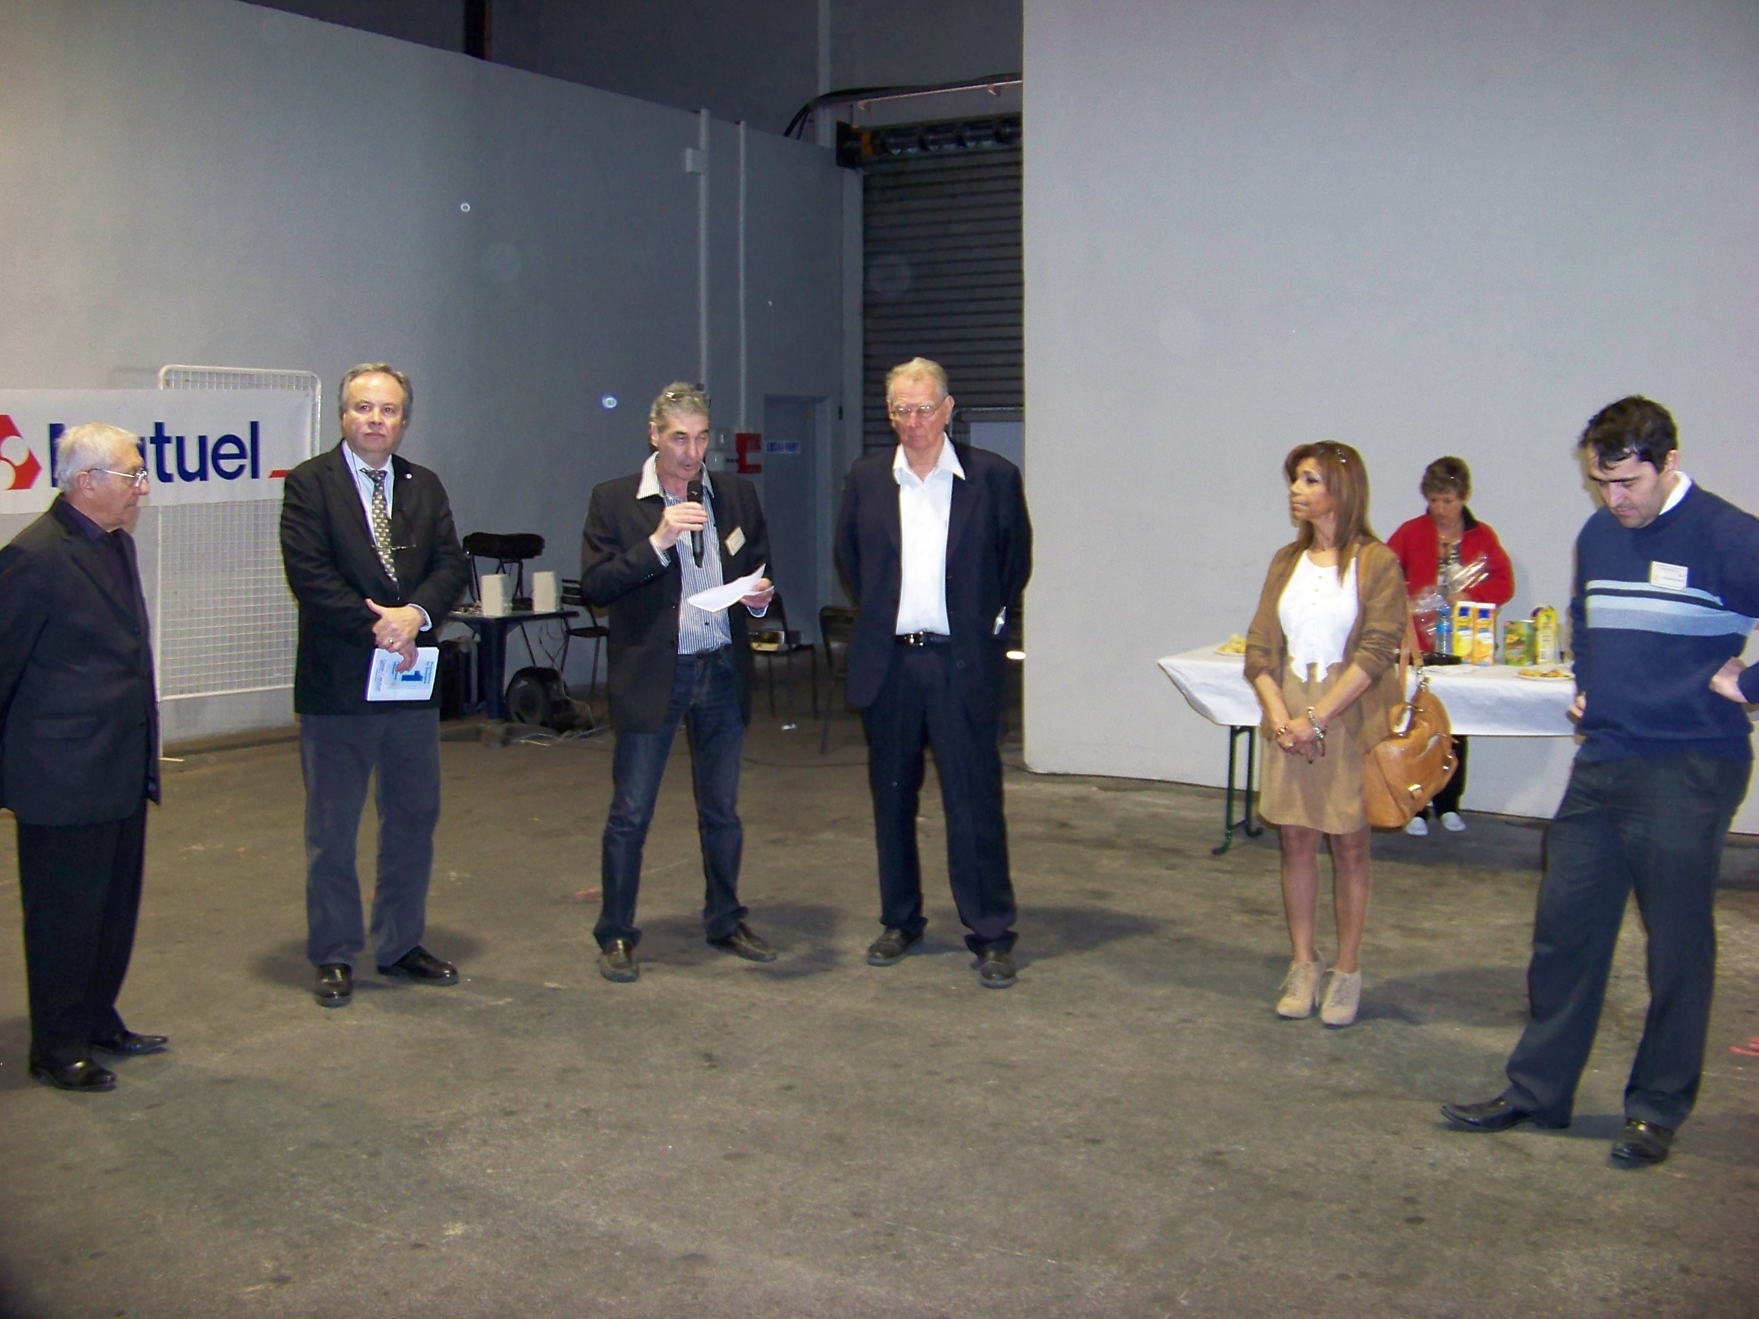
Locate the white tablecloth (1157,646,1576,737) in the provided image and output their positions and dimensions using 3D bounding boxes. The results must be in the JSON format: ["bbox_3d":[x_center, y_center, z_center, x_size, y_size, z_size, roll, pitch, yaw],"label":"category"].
[{"bbox_3d":[2.210,0.136,6.863,2.160,0.240,0.830,3,7,28],"label":"white tablecloth"}]

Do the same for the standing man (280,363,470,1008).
[{"bbox_3d":[-1.455,0.049,5.304,0.550,1.805,0.410,-3,7,-27],"label":"standing man"}]

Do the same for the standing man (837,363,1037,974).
[{"bbox_3d":[0.185,0.011,5.501,0.580,1.840,0.430,1,6,14],"label":"standing man"}]

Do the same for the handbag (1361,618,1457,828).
[{"bbox_3d":[1.455,0.169,5.045,0.190,0.580,0.340,5,8,40],"label":"handbag"}]

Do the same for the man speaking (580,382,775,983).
[{"bbox_3d":[-0.600,0.045,5.534,0.570,1.765,0.470,-3,7,-29],"label":"man speaking"}]

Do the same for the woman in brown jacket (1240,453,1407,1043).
[{"bbox_3d":[1.235,0.185,5.056,0.430,1.585,0.370,3,7,29],"label":"woman in brown jacket"}]

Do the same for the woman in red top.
[{"bbox_3d":[2.360,-0.057,7.605,0.500,1.540,0.420,2,6,21],"label":"woman in red top"}]

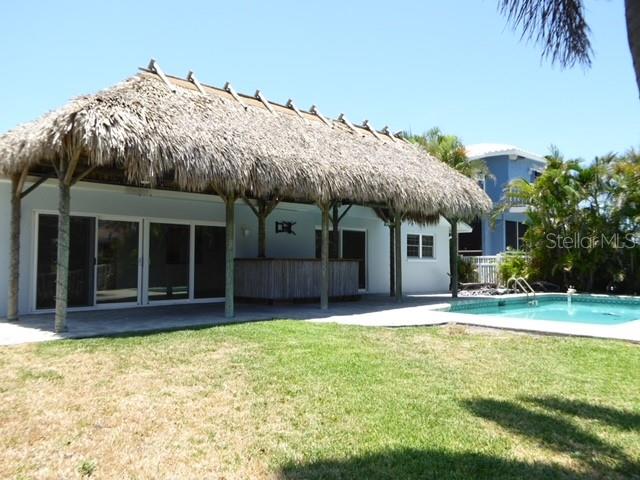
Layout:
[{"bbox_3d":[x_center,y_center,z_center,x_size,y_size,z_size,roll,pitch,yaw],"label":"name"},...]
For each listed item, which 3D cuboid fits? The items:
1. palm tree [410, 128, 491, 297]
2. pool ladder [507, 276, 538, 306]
[{"bbox_3d":[5.024,-1.236,20.944,3.500,6.300,3.500,-1,-3,12],"label":"palm tree"},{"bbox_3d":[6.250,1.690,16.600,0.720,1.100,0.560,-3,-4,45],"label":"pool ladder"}]

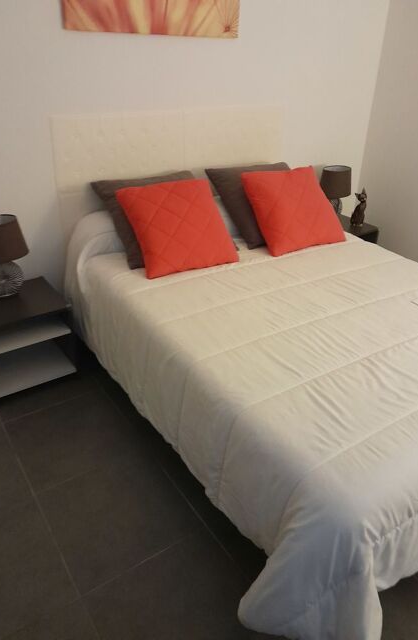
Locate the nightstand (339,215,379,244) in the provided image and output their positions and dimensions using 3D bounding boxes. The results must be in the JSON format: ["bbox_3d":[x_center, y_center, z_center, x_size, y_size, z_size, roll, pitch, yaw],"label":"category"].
[{"bbox_3d":[0.879,-0.461,3.469,0.400,0.395,0.380,-17,33,-30],"label":"nightstand"}]

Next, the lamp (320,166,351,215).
[{"bbox_3d":[0.856,-0.826,3.350,0.250,0.355,0.210,-17,33,-30],"label":"lamp"}]

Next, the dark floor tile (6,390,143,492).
[{"bbox_3d":[-0.572,0.487,2.095,0.457,0.010,0.457,-17,33,-30],"label":"dark floor tile"}]

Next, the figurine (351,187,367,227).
[{"bbox_3d":[1.001,-0.751,3.341,0.075,0.240,0.085,-17,33,-30],"label":"figurine"}]

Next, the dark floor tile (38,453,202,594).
[{"bbox_3d":[-0.316,0.674,1.760,0.457,0.010,0.457,-17,33,-30],"label":"dark floor tile"}]

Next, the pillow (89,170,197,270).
[{"bbox_3d":[-0.214,-0.506,2.435,0.550,0.140,0.510,-17,69,-30],"label":"pillow"}]

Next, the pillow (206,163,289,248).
[{"bbox_3d":[0.316,-0.639,2.685,0.530,0.140,0.510,-17,71,-30],"label":"pillow"}]

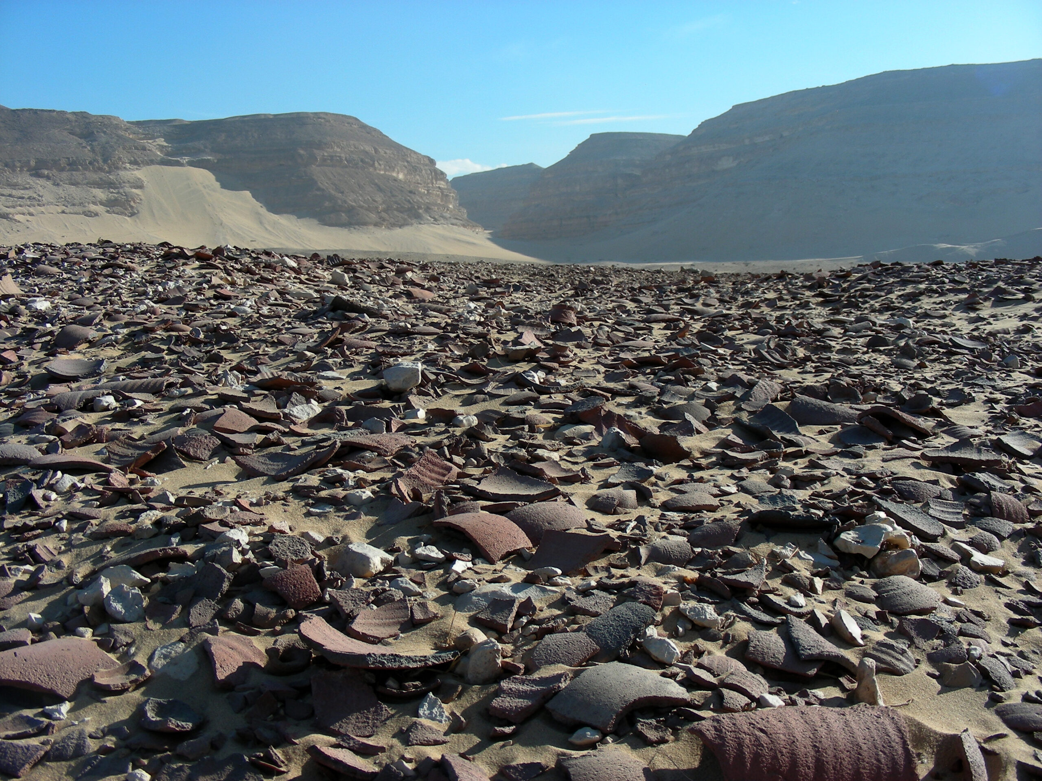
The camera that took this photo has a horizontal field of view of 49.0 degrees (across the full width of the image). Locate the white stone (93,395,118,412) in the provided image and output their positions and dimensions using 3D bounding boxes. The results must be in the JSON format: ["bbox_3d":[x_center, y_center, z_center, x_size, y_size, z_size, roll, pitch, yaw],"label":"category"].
[{"bbox_3d":[-1.262,0.038,3.470,0.066,0.053,0.053,0,7,0],"label":"white stone"}]

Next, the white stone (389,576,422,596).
[{"bbox_3d":[-0.164,0.279,1.625,0.044,0.024,0.031,-2,7,-20],"label":"white stone"}]

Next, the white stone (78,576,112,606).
[{"bbox_3d":[-0.584,0.276,1.569,0.040,0.042,0.032,0,7,0],"label":"white stone"}]

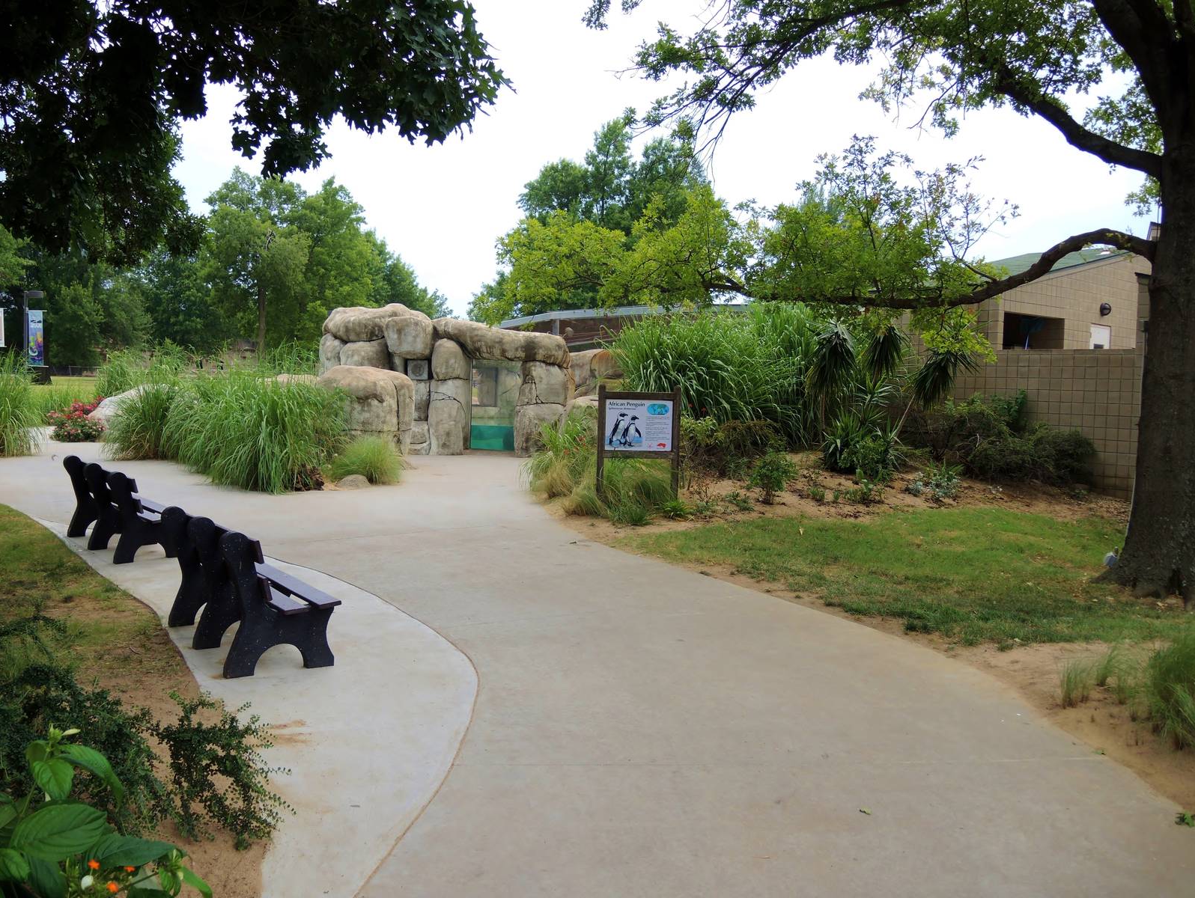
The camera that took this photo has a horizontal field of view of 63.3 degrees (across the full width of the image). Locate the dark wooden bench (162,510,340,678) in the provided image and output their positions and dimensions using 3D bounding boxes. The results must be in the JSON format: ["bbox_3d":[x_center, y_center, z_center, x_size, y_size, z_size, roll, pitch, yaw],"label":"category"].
[{"bbox_3d":[-2.299,0.858,6.338,0.696,0.840,1.550,-1,4,-36],"label":"dark wooden bench"}]

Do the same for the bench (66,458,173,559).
[{"bbox_3d":[-4.741,0.560,9.699,0.696,0.840,1.550,-2,6,-44],"label":"bench"}]

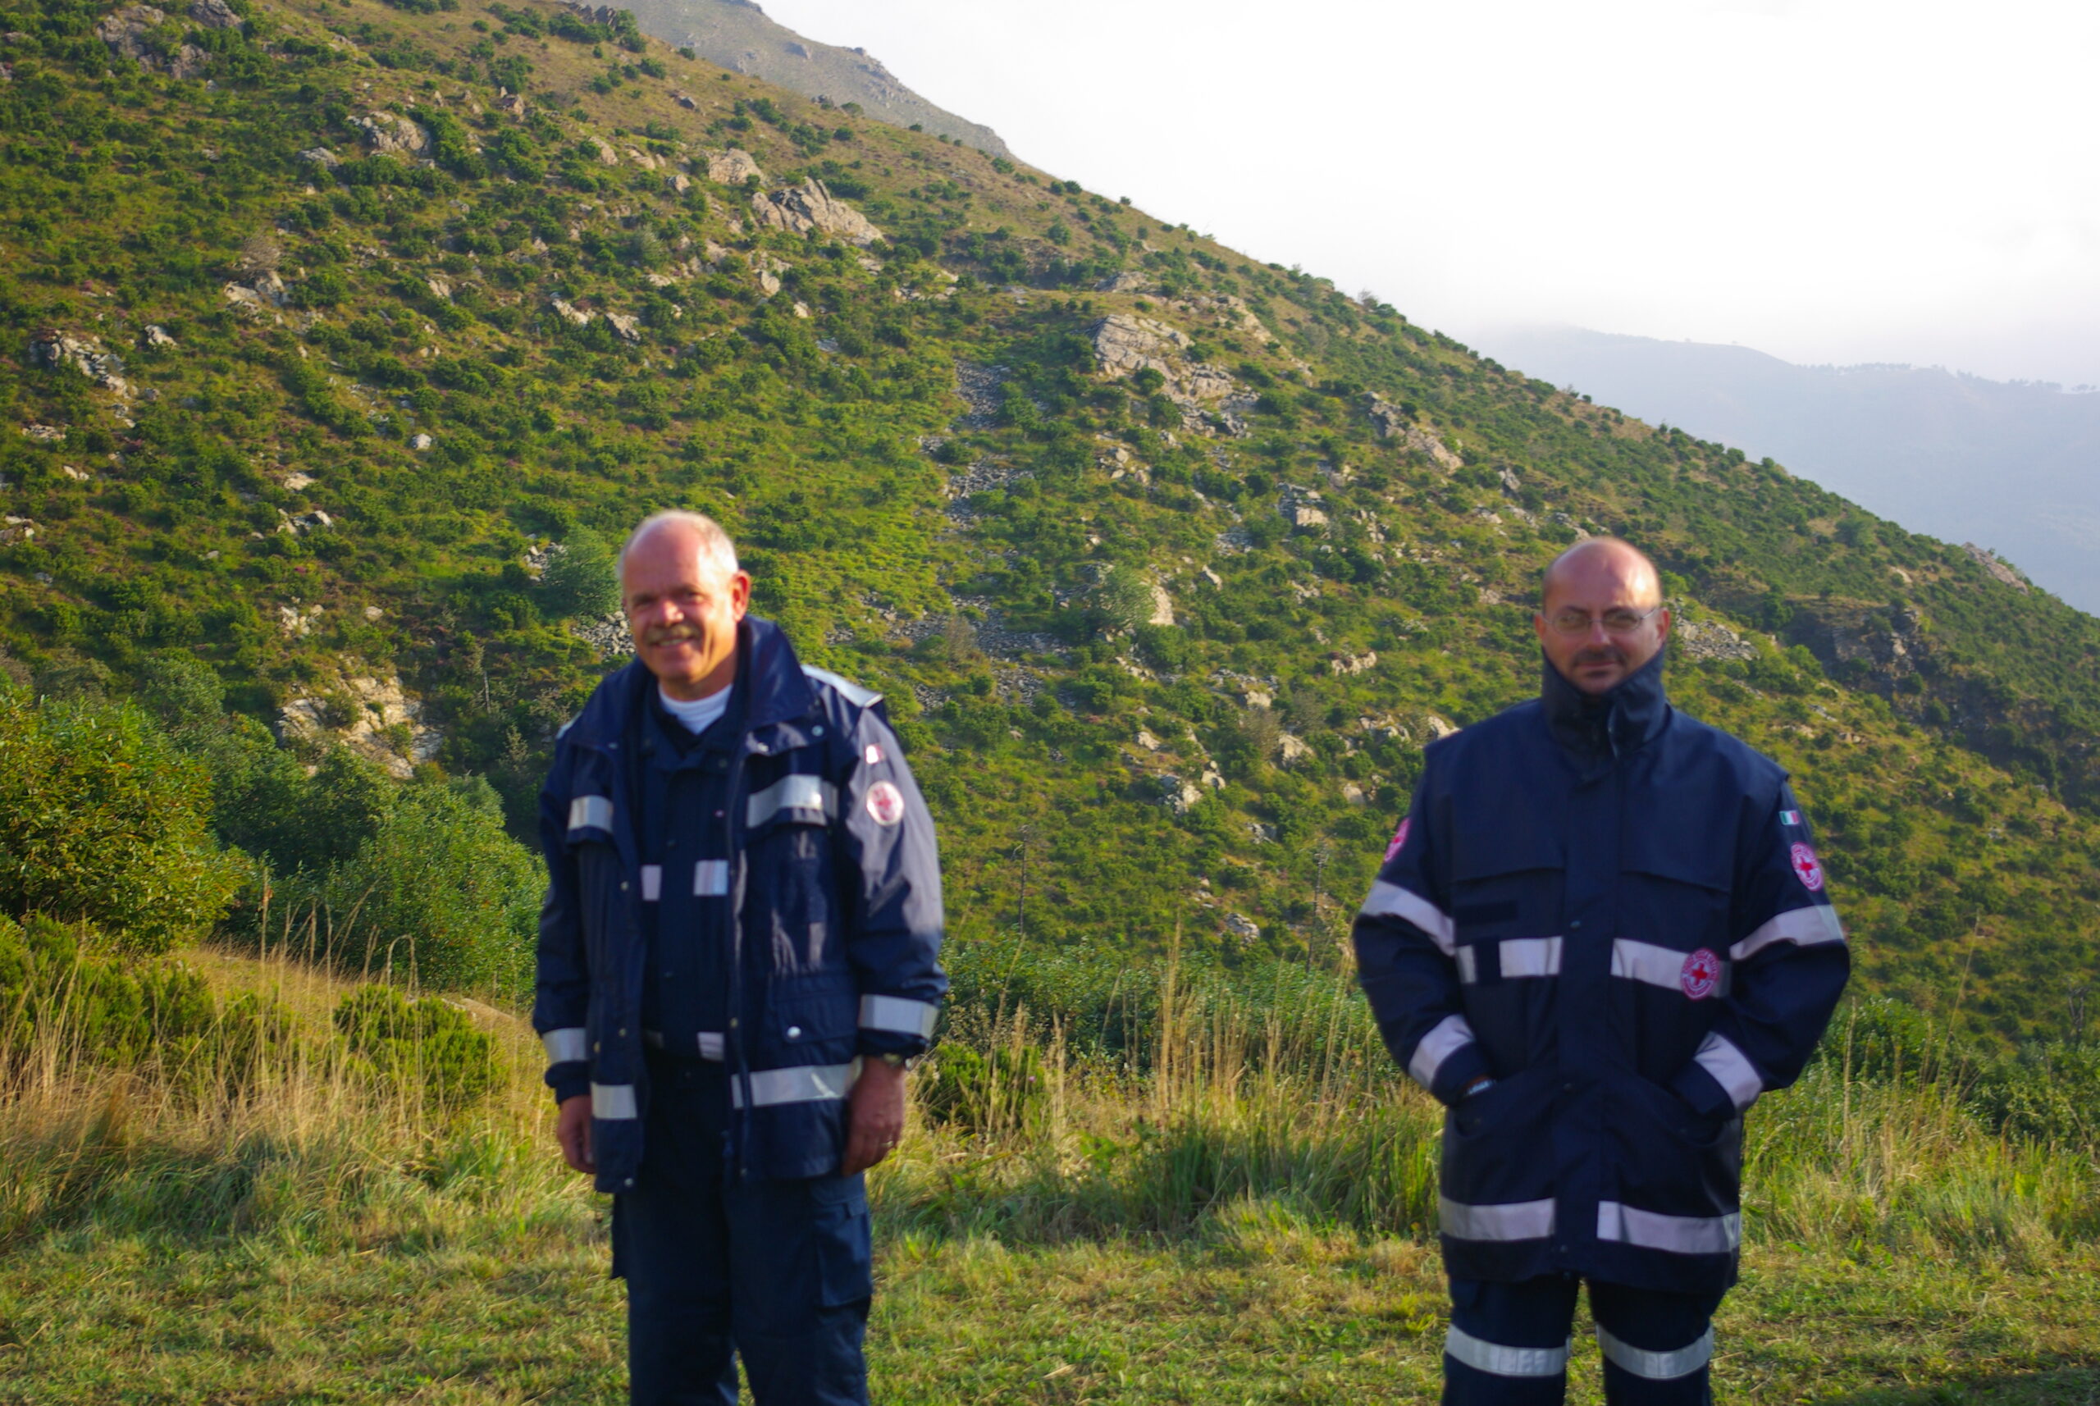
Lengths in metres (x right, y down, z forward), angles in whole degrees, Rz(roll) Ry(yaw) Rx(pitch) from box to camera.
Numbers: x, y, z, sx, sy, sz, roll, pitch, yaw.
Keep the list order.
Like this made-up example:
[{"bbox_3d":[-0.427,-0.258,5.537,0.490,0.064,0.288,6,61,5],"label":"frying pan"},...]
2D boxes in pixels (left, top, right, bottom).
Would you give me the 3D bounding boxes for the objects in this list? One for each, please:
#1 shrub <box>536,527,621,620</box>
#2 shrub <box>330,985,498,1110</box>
[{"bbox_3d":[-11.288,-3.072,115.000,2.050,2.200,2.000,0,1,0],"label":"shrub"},{"bbox_3d":[-1.920,1.043,14.500,0.510,0.400,0.460,0,1,0],"label":"shrub"}]

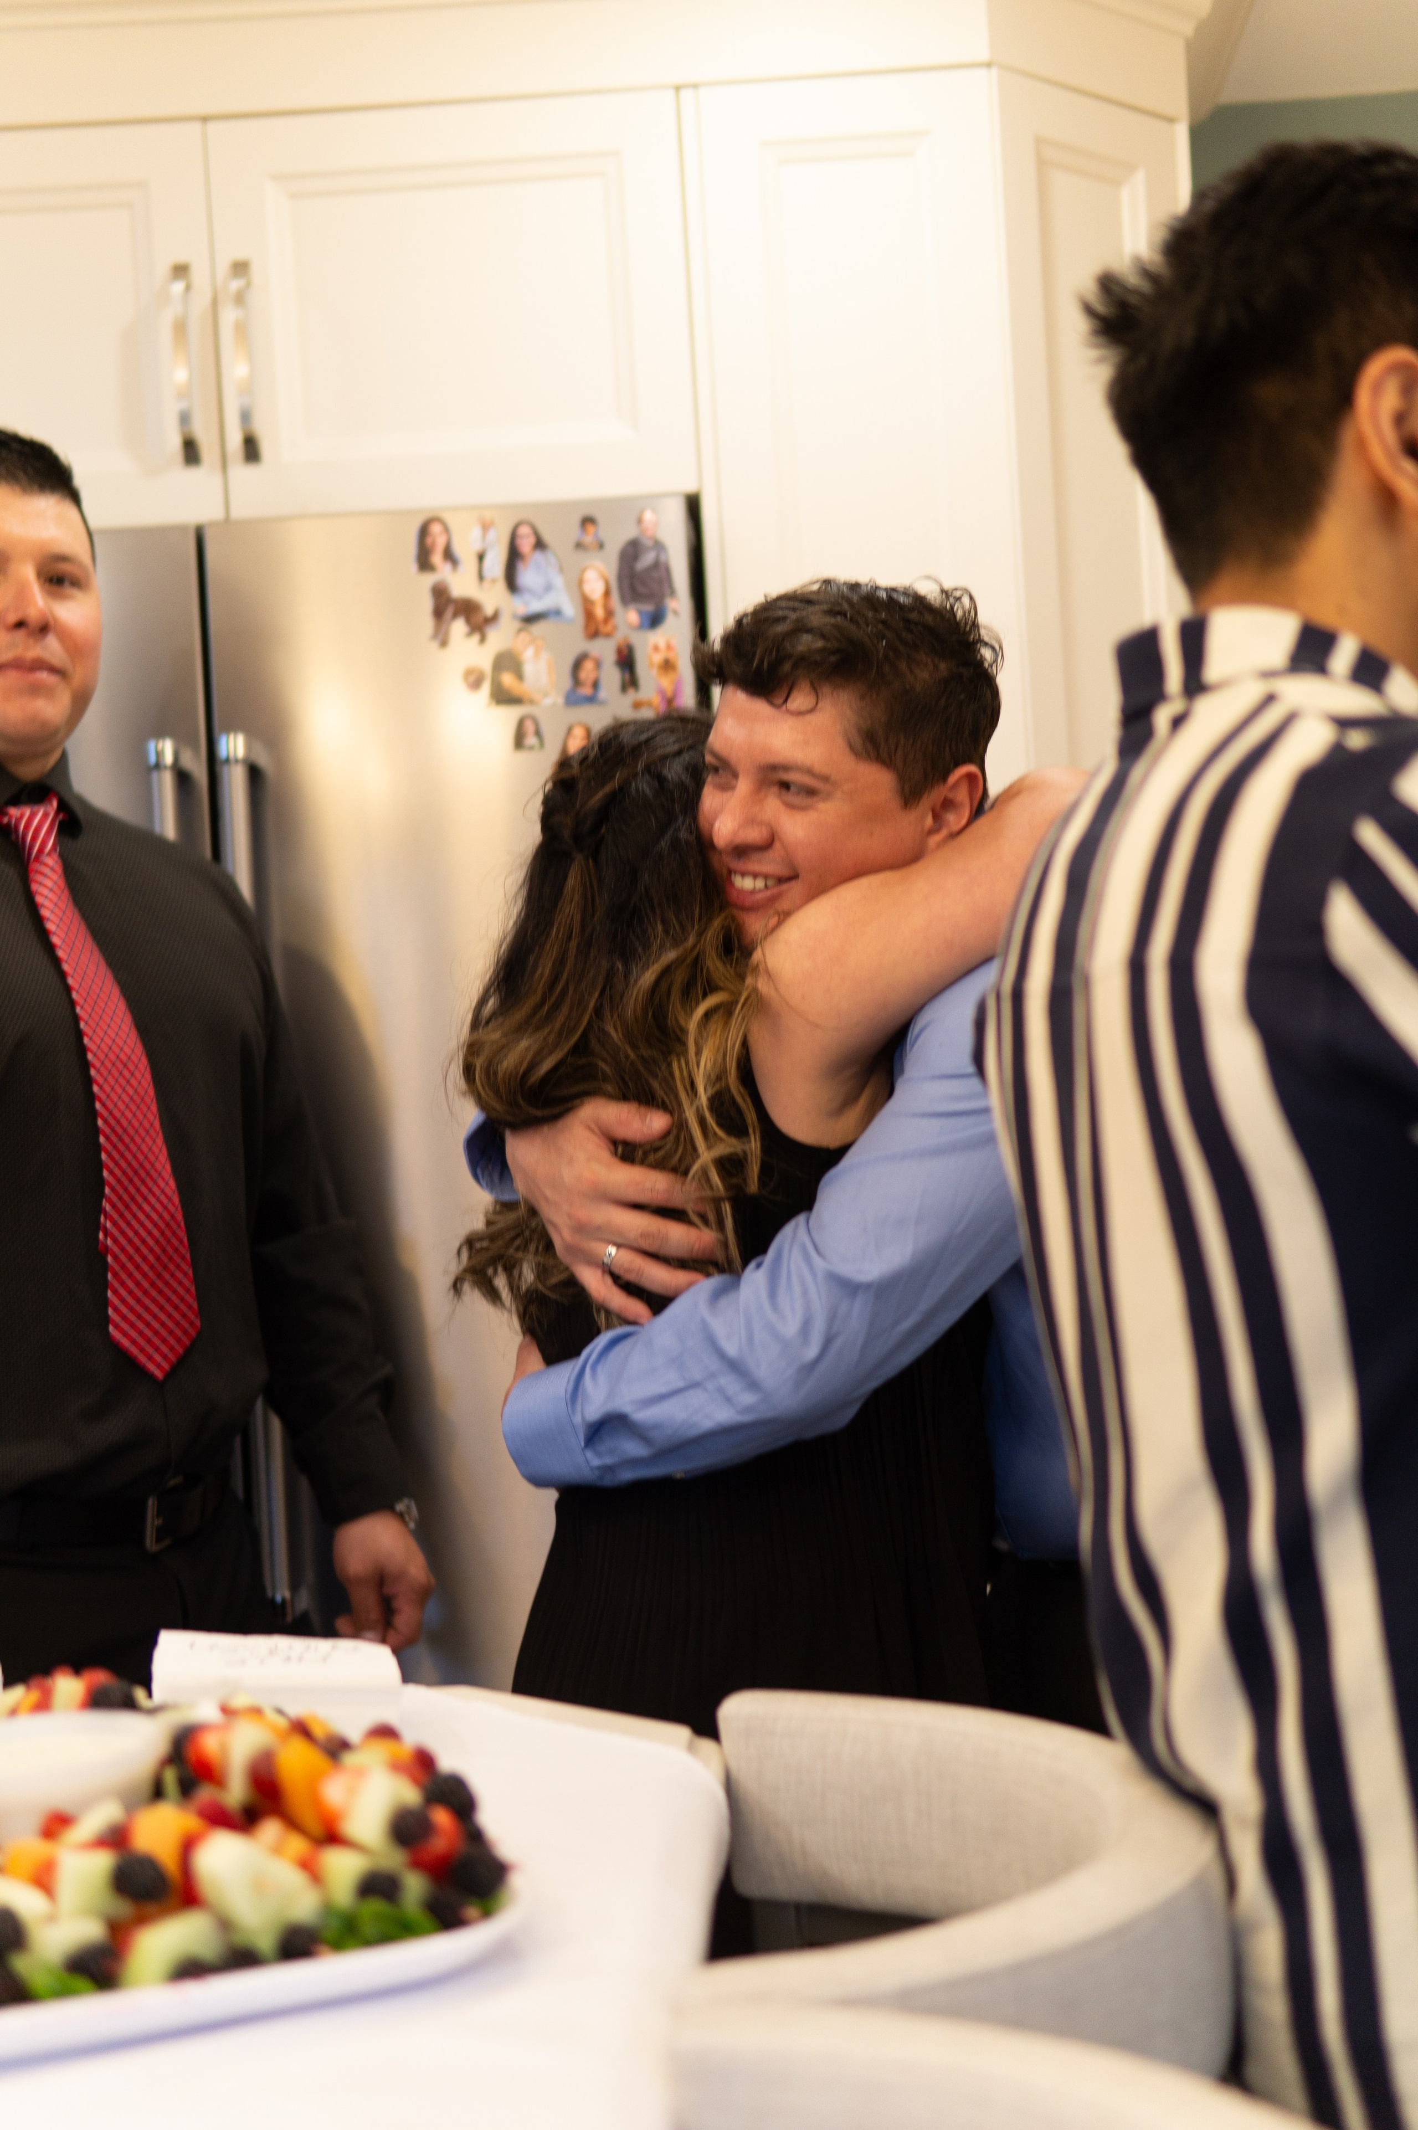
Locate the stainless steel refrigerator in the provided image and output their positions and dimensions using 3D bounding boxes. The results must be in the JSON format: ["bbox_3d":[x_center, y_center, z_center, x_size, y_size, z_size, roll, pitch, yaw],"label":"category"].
[{"bbox_3d":[-0.417,0.382,2.829,0.910,1.780,0.790,-3,0,1],"label":"stainless steel refrigerator"}]

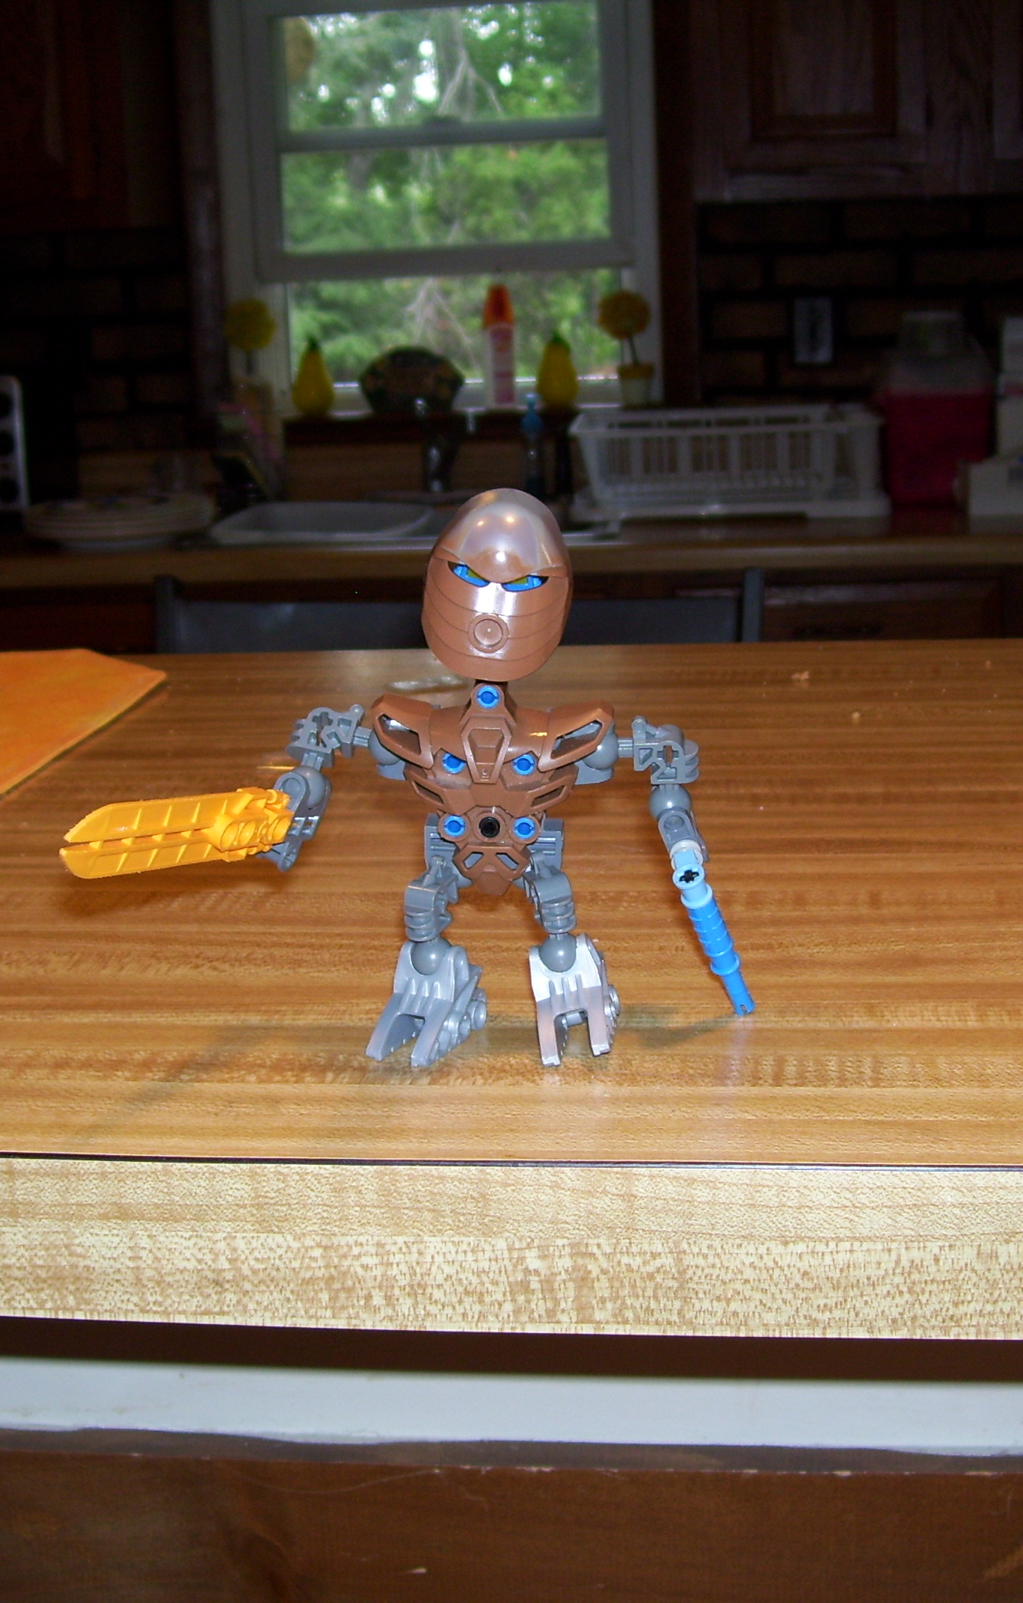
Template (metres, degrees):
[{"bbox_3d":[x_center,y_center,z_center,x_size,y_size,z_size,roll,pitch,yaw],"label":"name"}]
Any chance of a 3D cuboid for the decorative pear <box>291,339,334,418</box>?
[{"bbox_3d":[-0.321,-0.678,3.546,0.069,0.128,0.069,0,14,8],"label":"decorative pear"}]

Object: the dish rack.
[{"bbox_3d":[0.324,-0.509,3.264,0.445,0.140,0.340,0,14,8],"label":"dish rack"}]

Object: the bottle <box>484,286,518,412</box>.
[{"bbox_3d":[-0.018,-0.726,3.534,0.053,0.198,0.042,0,14,8],"label":"bottle"}]

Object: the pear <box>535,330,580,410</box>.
[{"bbox_3d":[0.073,-0.678,3.493,0.069,0.128,0.069,0,14,8],"label":"pear"}]

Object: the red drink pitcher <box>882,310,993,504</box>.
[{"bbox_3d":[0.680,-0.631,3.532,0.172,0.298,0.172,0,14,7],"label":"red drink pitcher"}]

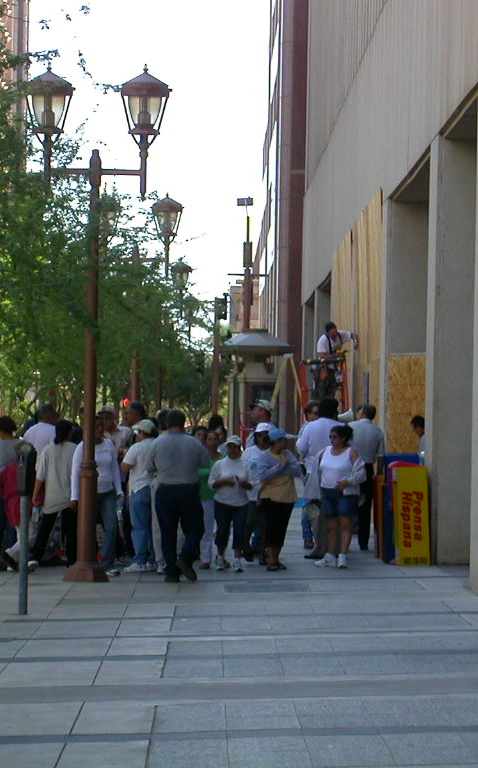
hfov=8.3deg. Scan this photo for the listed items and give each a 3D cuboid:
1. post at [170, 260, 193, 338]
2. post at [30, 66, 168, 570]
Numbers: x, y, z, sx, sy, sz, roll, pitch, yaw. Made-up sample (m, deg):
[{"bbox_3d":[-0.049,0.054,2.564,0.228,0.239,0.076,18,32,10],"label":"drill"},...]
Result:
[{"bbox_3d":[-1.859,-0.174,72.800,1.480,5.310,0.490,1,-1,-1],"label":"post"},{"bbox_3d":[-1.509,-0.626,33.800,1.480,5.310,0.490,1,-1,-1],"label":"post"}]

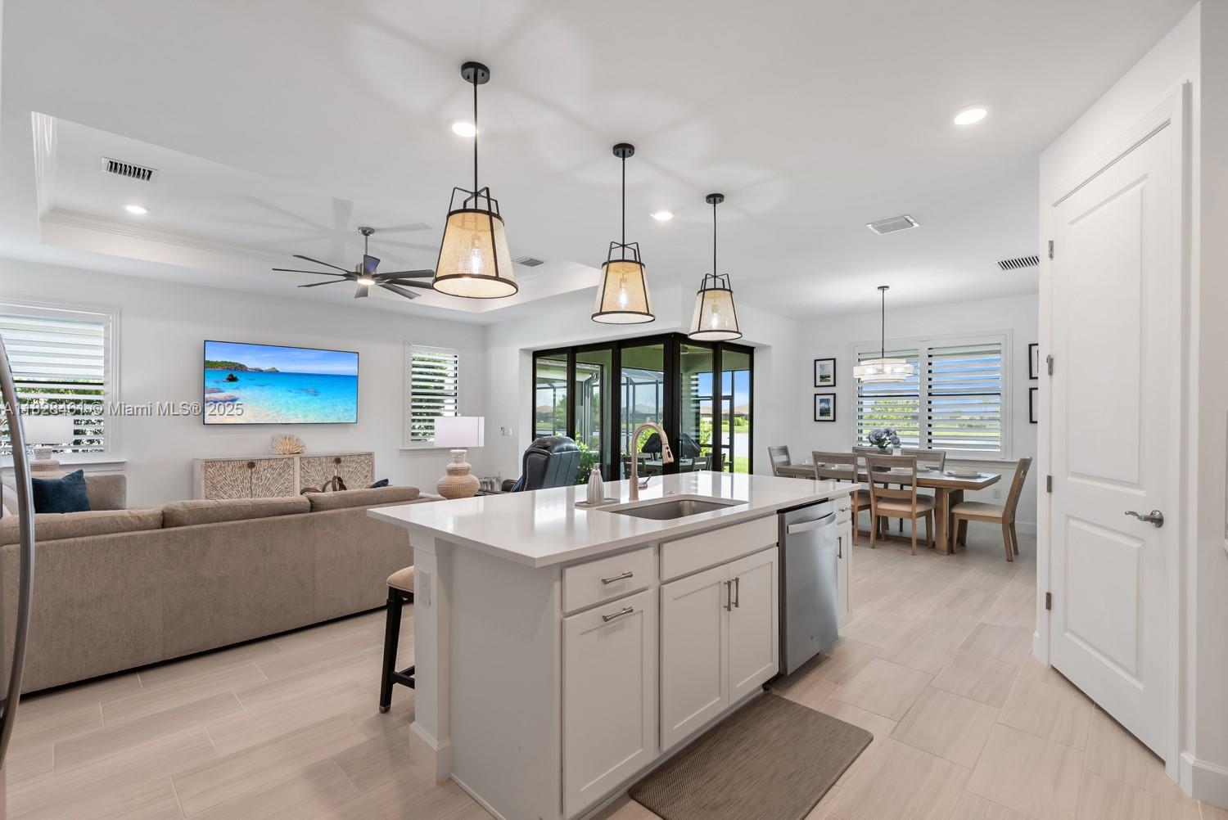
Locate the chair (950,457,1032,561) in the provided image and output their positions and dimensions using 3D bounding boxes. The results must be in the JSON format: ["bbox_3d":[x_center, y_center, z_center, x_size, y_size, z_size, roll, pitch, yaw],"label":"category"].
[{"bbox_3d":[3.655,0.911,5.261,0.590,0.950,0.470,0,-1,44],"label":"chair"}]

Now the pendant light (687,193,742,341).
[{"bbox_3d":[0.675,-0.952,3.651,0.360,0.942,0.360,0,-1,0],"label":"pendant light"}]

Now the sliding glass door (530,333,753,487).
[{"bbox_3d":[0.364,0.246,8.015,2.800,2.260,1.850,0,-1,44],"label":"sliding glass door"}]

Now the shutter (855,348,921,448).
[{"bbox_3d":[3.718,-0.167,7.433,0.890,1.414,0.060,0,-1,45],"label":"shutter"}]

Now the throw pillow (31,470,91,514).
[{"bbox_3d":[-4.298,0.657,4.200,0.150,0.430,0.430,-13,-2,8],"label":"throw pillow"}]

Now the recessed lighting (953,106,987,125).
[{"bbox_3d":[1.732,-1.424,2.654,0.168,0.020,0.168,0,-1,45],"label":"recessed lighting"}]

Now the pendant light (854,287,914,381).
[{"bbox_3d":[2.971,-0.838,6.027,0.660,1.038,0.660,0,-1,44],"label":"pendant light"}]

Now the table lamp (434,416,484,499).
[{"bbox_3d":[-1.339,0.427,4.720,0.420,0.740,0.420,0,-1,45],"label":"table lamp"}]

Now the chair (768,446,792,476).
[{"bbox_3d":[2.225,0.909,6.472,0.600,0.950,0.470,0,-1,44],"label":"chair"}]

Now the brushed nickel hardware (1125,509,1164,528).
[{"bbox_3d":[2.069,0.419,2.137,0.064,0.070,0.140,0,-1,16],"label":"brushed nickel hardware"}]

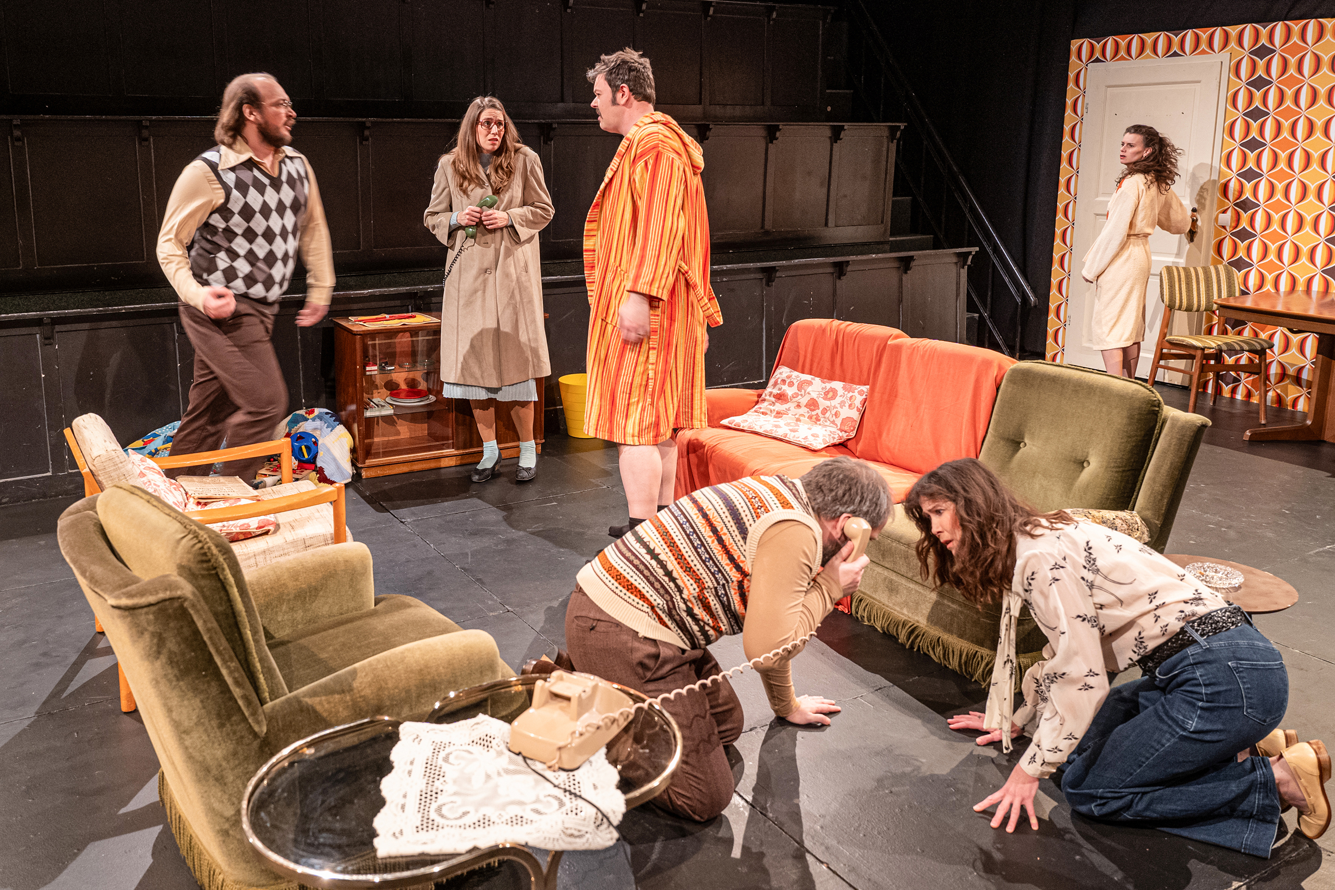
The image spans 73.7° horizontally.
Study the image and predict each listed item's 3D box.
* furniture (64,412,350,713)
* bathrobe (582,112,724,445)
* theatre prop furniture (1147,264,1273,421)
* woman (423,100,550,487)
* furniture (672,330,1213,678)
[{"bbox_3d":[-1.391,0.334,2.700,0.720,0.730,0.570,-10,17,-34],"label":"furniture"},{"bbox_3d":[-0.050,-0.643,3.420,0.460,1.200,0.550,3,14,11],"label":"bathrobe"},{"bbox_3d":[3.105,-0.582,5.100,0.440,0.810,0.470,-4,15,-17],"label":"theatre prop furniture"},{"bbox_3d":[-0.789,-0.696,3.950,0.520,1.650,0.400,-1,14,-3],"label":"woman"},{"bbox_3d":[0.872,0.077,3.200,0.800,0.840,1.800,-11,18,-38],"label":"furniture"}]

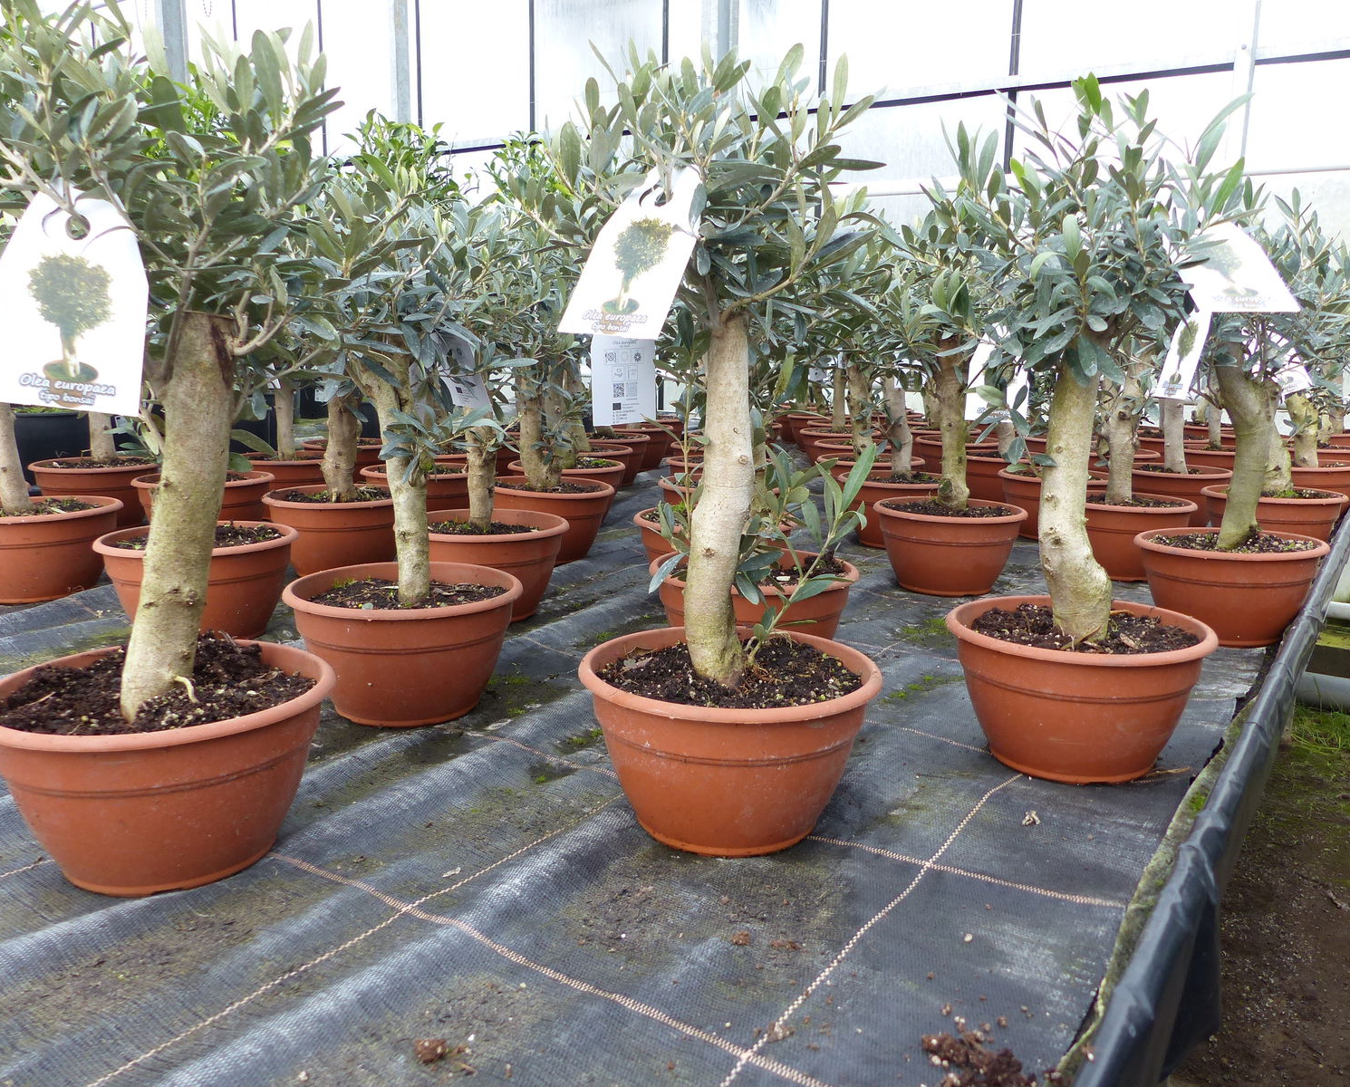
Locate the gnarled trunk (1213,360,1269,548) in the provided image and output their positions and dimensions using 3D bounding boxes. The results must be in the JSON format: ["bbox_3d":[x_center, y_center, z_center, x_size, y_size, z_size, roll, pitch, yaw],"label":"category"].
[{"bbox_3d":[0.761,-0.117,1.406,0.063,0.251,0.056,7,12,28],"label":"gnarled trunk"}]

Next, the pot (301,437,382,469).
[{"bbox_3d":[-0.851,-0.199,2.776,0.255,0.134,0.255,1,11,0],"label":"pot"}]

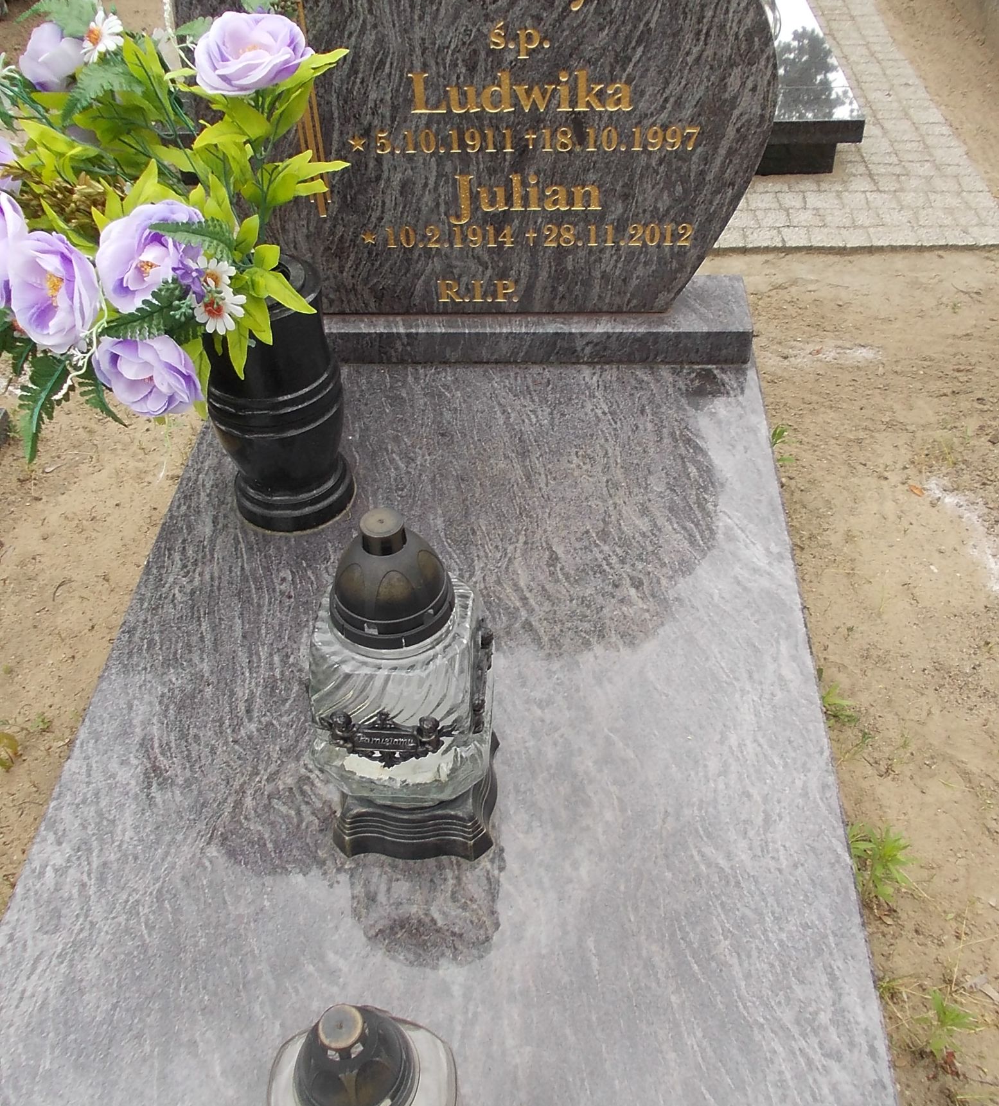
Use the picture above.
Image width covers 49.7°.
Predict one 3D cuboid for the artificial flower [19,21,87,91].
[{"bbox_3d":[-0.482,-0.541,1.170,0.080,0.070,0.080,-23,25,-8],"label":"artificial flower"}]

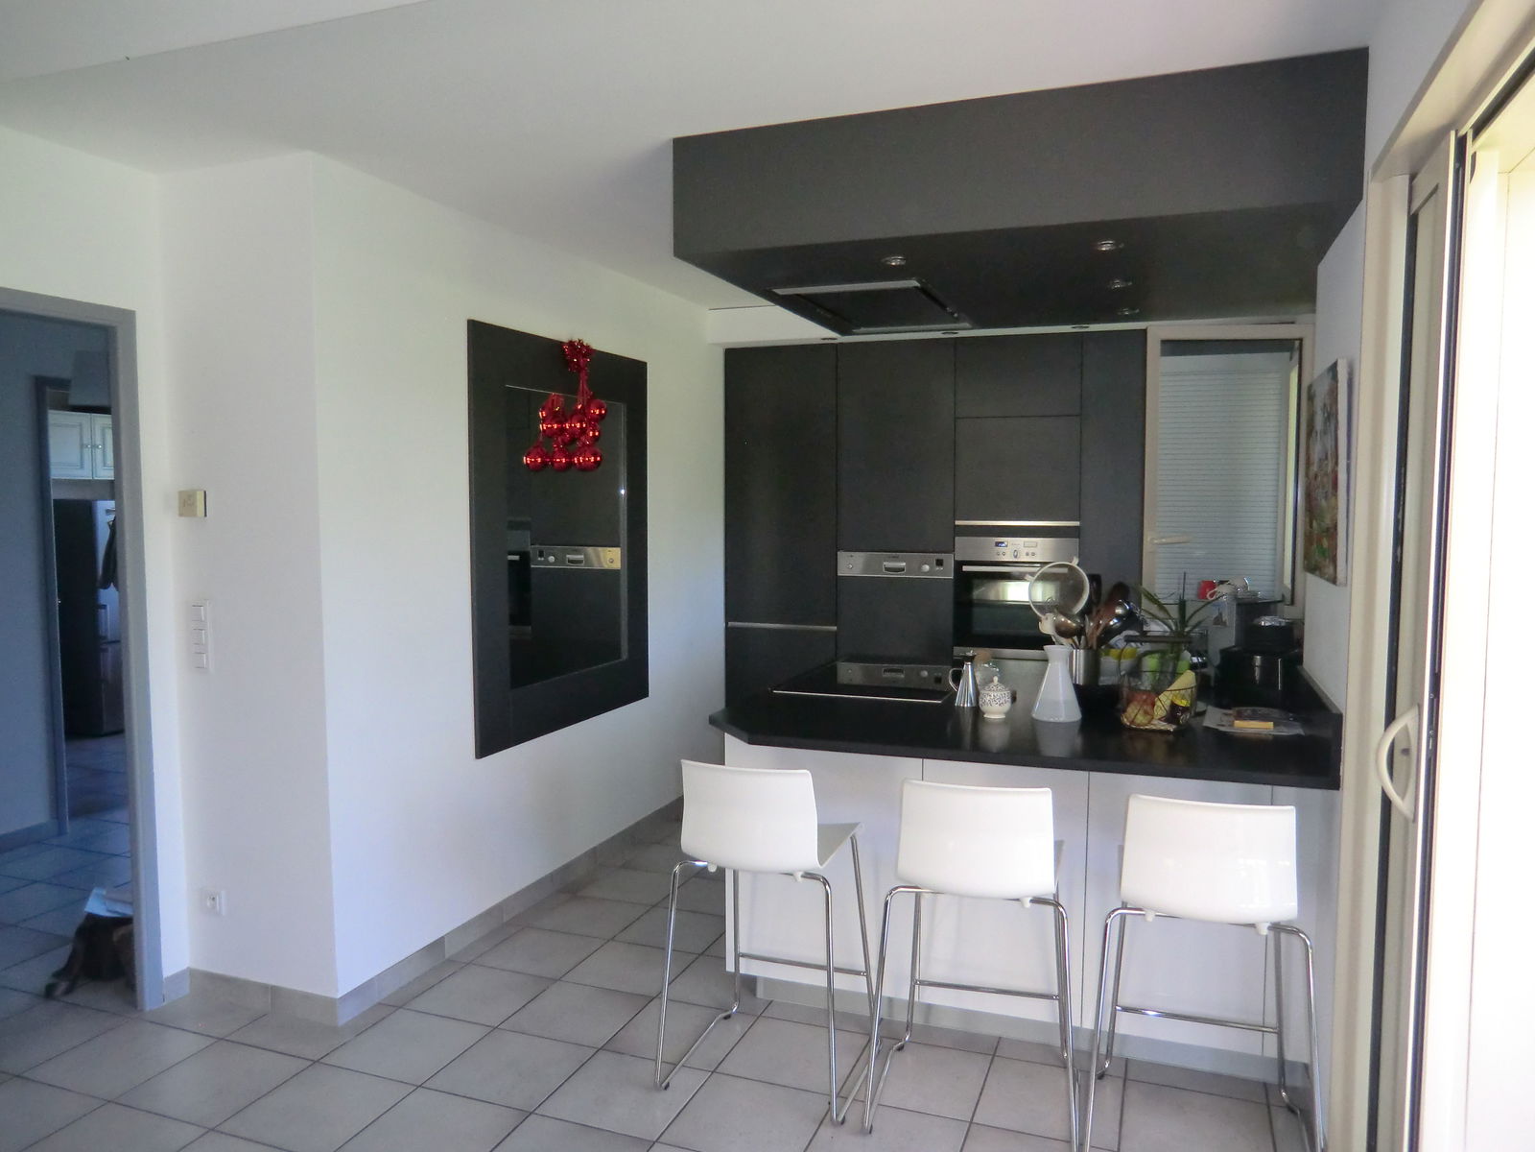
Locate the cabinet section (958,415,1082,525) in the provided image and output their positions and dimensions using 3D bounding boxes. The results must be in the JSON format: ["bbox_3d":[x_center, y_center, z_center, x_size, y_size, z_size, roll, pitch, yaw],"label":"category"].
[{"bbox_3d":[1.300,-0.523,5.351,0.598,0.513,0.580,1,4,21],"label":"cabinet section"}]

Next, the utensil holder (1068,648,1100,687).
[{"bbox_3d":[0.950,0.302,3.207,0.112,0.160,0.112,1,4,21],"label":"utensil holder"}]

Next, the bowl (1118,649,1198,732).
[{"bbox_3d":[1.164,0.330,3.169,0.245,0.220,0.245,1,4,20],"label":"bowl"}]

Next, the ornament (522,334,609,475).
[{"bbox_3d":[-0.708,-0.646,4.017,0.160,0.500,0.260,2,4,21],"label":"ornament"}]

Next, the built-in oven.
[{"bbox_3d":[1.288,0.095,5.366,0.597,0.593,0.550,1,4,20],"label":"built-in oven"}]

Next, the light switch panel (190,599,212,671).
[{"bbox_3d":[-1.687,0.177,3.158,0.080,0.218,0.012,2,4,21],"label":"light switch panel"}]

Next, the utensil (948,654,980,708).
[{"bbox_3d":[0.649,0.339,3.471,0.104,0.165,0.068,1,4,20],"label":"utensil"}]

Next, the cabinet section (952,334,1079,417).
[{"bbox_3d":[1.299,-0.971,5.320,0.598,0.386,0.580,1,4,21],"label":"cabinet section"}]

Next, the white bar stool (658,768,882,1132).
[{"bbox_3d":[0.024,0.874,2.804,0.472,0.846,0.489,1,4,20],"label":"white bar stool"}]

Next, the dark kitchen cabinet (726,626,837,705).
[{"bbox_3d":[0.166,0.636,5.819,0.611,0.810,0.584,2,4,21],"label":"dark kitchen cabinet"}]

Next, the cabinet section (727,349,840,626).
[{"bbox_3d":[0.173,-0.477,5.787,0.612,1.457,0.580,1,4,21],"label":"cabinet section"}]

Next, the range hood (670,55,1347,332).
[{"bbox_3d":[0.804,-1.068,3.321,1.692,0.324,1.439,1,4,20],"label":"range hood"}]

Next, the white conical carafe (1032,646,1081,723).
[{"bbox_3d":[0.813,0.298,2.982,0.136,0.200,0.136,2,4,21],"label":"white conical carafe"}]

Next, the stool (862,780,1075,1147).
[{"bbox_3d":[0.513,0.885,2.625,0.468,0.846,0.495,1,4,20],"label":"stool"}]

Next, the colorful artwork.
[{"bbox_3d":[1.387,-0.253,2.653,0.022,0.508,0.616,2,4,21],"label":"colorful artwork"}]

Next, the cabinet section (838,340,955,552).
[{"bbox_3d":[0.740,-0.657,5.557,0.602,1.054,0.580,1,4,21],"label":"cabinet section"}]

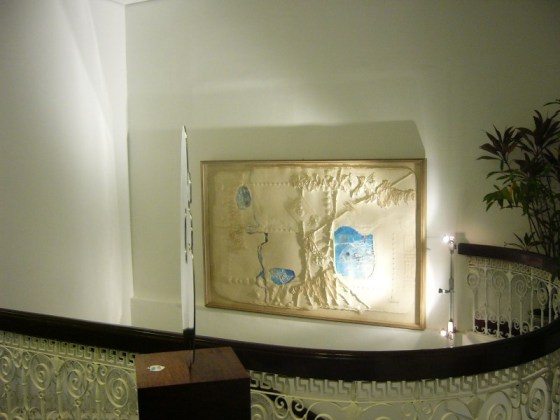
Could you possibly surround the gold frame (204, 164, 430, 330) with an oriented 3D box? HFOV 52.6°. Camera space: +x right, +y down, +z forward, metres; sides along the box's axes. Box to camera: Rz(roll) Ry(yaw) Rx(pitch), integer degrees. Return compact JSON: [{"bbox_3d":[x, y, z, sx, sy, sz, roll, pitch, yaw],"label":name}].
[{"bbox_3d":[0.264,0.292,5.575,2.310,1.550,0.080,1,6,23],"label":"gold frame"}]

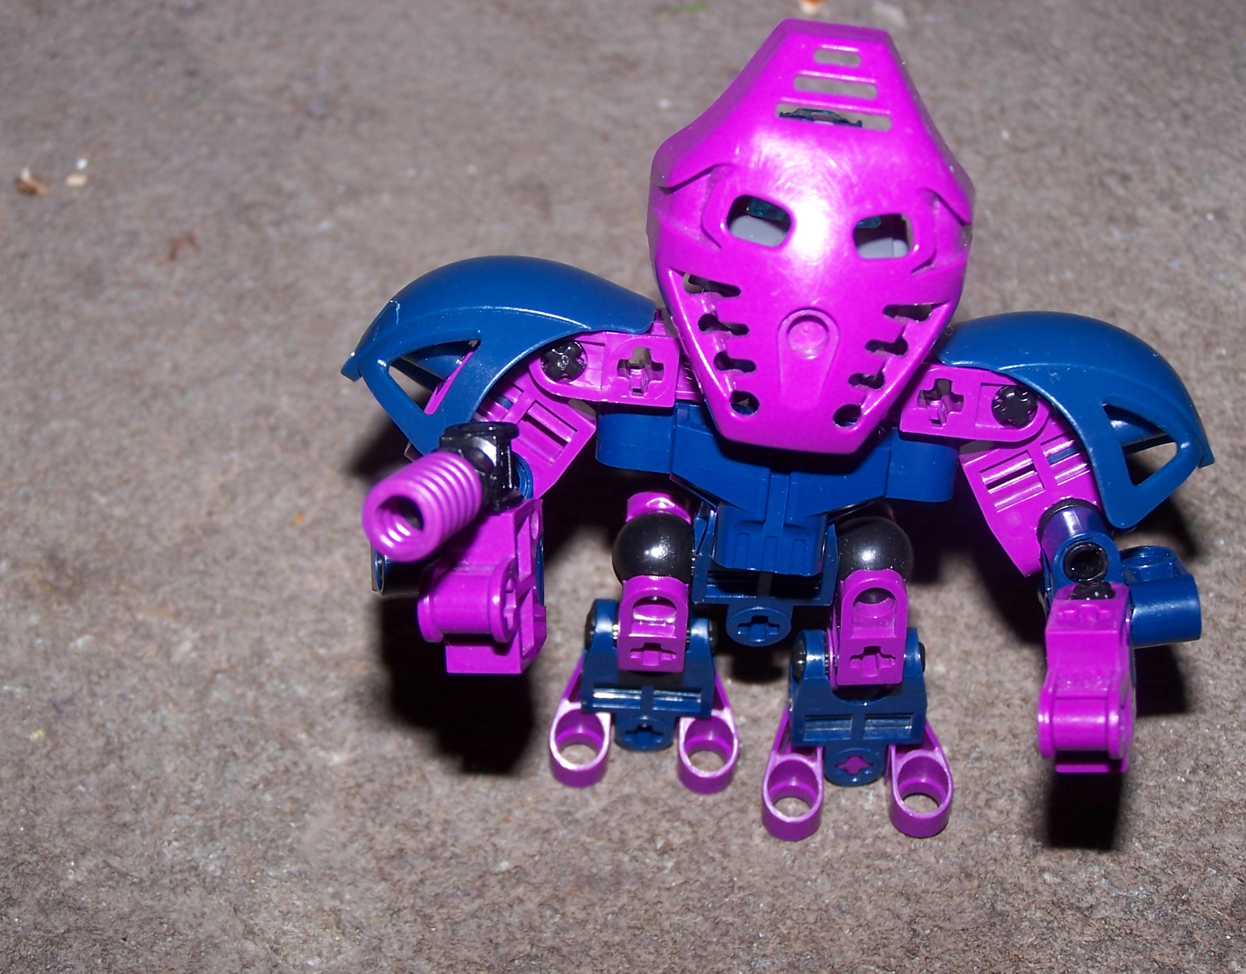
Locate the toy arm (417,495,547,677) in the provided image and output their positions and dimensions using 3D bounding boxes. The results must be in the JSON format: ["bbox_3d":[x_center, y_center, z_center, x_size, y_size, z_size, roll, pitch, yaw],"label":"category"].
[{"bbox_3d":[-0.015,0.010,0.264,0.010,0.016,0.018,3,99,18],"label":"toy arm"}]

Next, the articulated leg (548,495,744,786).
[{"bbox_3d":[0.003,0.018,0.303,0.023,0.039,0.022,3,57,2],"label":"articulated leg"}]

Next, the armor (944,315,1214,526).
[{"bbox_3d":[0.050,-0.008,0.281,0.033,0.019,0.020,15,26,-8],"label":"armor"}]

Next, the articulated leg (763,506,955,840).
[{"bbox_3d":[0.029,0.022,0.300,0.023,0.040,0.025,0,57,0],"label":"articulated leg"}]

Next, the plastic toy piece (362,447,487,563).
[{"bbox_3d":[-0.018,0.002,0.234,0.008,0.008,0.013,0,13,13],"label":"plastic toy piece"}]

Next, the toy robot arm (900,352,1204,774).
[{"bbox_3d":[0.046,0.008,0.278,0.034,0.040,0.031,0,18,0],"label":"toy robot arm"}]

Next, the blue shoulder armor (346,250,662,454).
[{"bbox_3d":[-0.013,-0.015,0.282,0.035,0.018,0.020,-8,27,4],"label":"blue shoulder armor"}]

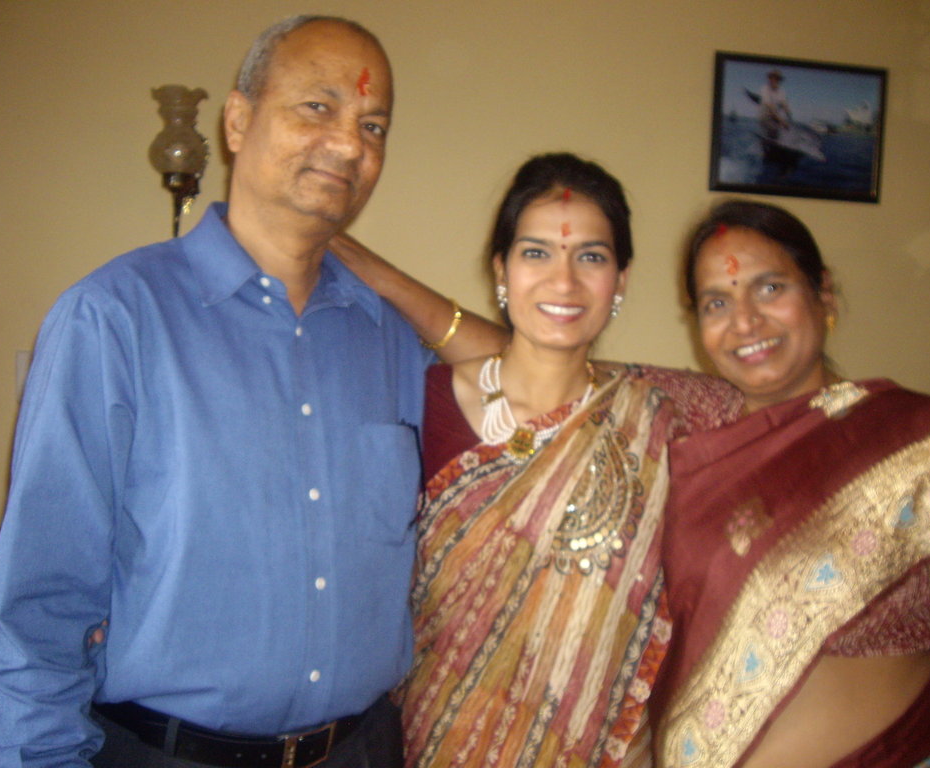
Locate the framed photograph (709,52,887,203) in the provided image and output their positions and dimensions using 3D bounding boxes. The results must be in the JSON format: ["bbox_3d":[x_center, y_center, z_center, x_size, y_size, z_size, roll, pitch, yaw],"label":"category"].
[{"bbox_3d":[0.693,-0.529,2.330,0.386,0.284,0.020,2,3,-10],"label":"framed photograph"}]

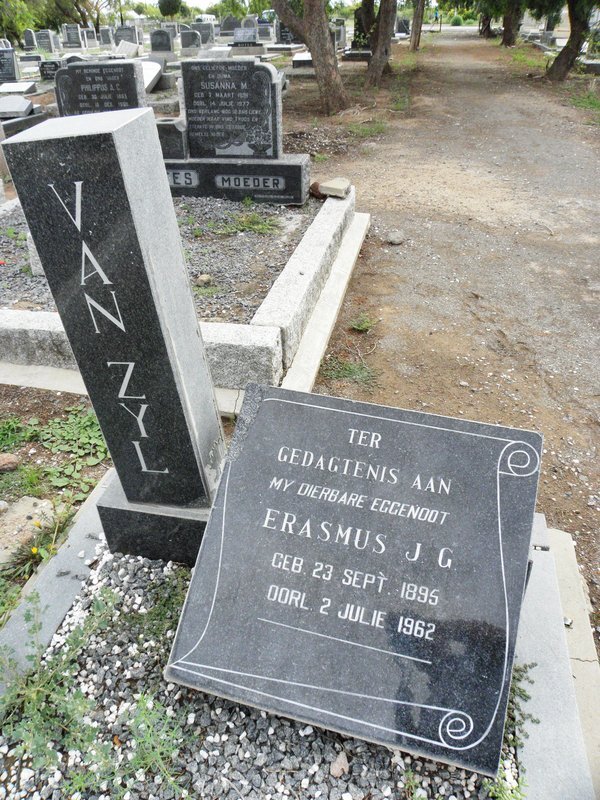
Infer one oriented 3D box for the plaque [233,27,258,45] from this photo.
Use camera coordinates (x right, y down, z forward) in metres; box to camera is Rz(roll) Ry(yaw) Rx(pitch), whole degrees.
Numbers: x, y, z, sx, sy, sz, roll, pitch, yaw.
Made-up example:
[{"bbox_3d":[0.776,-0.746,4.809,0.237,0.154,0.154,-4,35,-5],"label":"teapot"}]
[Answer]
[{"bbox_3d":[-2.268,-15.322,25.403,1.020,0.676,0.190,5,33,9],"label":"plaque"}]

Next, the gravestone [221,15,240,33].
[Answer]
[{"bbox_3d":[-3.778,-20.564,32.936,1.013,0.895,0.190,5,33,9],"label":"gravestone"}]

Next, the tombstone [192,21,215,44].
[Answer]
[{"bbox_3d":[-4.920,-18.564,30.507,1.057,0.964,0.190,5,33,9],"label":"tombstone"}]

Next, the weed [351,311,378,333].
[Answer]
[{"bbox_3d":[0.364,-0.438,3.390,0.145,0.060,0.125,5,33,9],"label":"weed"}]

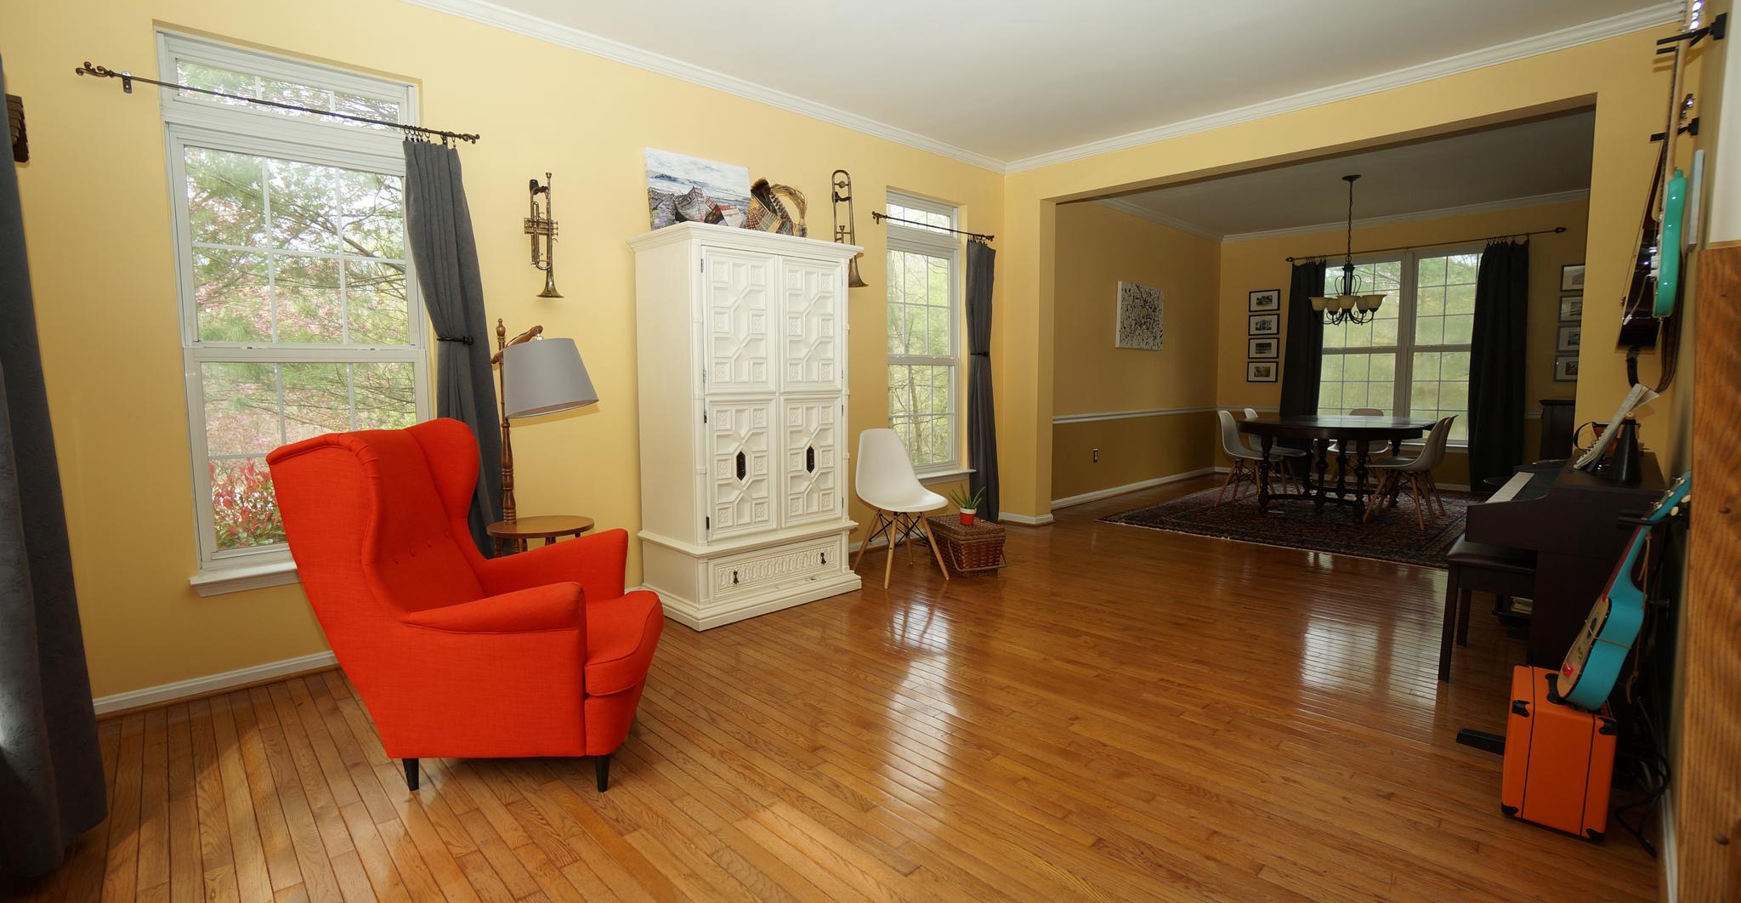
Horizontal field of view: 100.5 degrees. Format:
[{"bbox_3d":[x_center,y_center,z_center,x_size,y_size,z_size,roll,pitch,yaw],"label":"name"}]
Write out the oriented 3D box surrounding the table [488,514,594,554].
[{"bbox_3d":[-1.342,0.566,2.987,0.410,0.520,0.410,-6,8,-43],"label":"table"}]

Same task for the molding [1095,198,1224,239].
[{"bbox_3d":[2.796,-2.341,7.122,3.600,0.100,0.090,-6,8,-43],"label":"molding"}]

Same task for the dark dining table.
[{"bbox_3d":[3.996,0.111,6.093,2.000,0.750,1.100,-6,8,-43],"label":"dark dining table"}]

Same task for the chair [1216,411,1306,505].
[{"bbox_3d":[3.250,0.062,6.170,0.465,0.820,0.540,-5,7,-42],"label":"chair"}]

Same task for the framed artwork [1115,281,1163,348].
[{"bbox_3d":[2.616,-1.292,7.018,0.860,0.600,0.040,-5,7,-43],"label":"framed artwork"}]

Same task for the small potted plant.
[{"bbox_3d":[0.564,0.313,4.248,0.190,0.236,0.200,0,5,0],"label":"small potted plant"}]

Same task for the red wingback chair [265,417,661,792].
[{"bbox_3d":[-1.116,0.397,2.245,0.950,1.000,0.820,-1,6,-10],"label":"red wingback chair"}]

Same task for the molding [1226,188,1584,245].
[{"bbox_3d":[5.220,-2.318,7.177,0.080,0.090,3.350,-5,7,-43],"label":"molding"}]

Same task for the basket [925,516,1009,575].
[{"bbox_3d":[0.553,0.556,4.293,0.280,0.256,0.500,-2,6,-18],"label":"basket"}]

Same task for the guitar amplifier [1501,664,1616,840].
[{"bbox_3d":[1.784,0.769,1.894,0.190,0.295,0.320,4,7,40],"label":"guitar amplifier"}]

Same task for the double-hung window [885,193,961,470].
[{"bbox_3d":[0.388,-0.788,5.135,0.800,1.880,0.100,-6,8,-43],"label":"double-hung window"}]

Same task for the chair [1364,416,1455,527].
[{"bbox_3d":[4.076,0.136,5.503,0.480,0.820,0.530,-5,7,-43],"label":"chair"}]

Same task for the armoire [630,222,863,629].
[{"bbox_3d":[-0.600,-0.143,3.688,0.975,1.775,0.570,-5,7,-43],"label":"armoire"}]

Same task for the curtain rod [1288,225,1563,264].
[{"bbox_3d":[5.272,-2.005,7.095,0.090,0.060,2.240,-5,7,-43],"label":"curtain rod"}]

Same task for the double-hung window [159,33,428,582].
[{"bbox_3d":[-2.134,-0.520,2.788,0.790,1.880,0.100,-6,8,-43],"label":"double-hung window"}]

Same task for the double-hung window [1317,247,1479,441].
[{"bbox_3d":[5.345,-1.031,7.289,0.110,1.870,1.600,-6,8,-43],"label":"double-hung window"}]

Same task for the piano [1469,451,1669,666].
[{"bbox_3d":[2.375,0.437,2.464,1.360,0.810,0.405,-5,7,-43],"label":"piano"}]

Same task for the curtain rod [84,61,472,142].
[{"bbox_3d":[-2.049,-1.239,2.636,1.150,0.060,0.090,-6,8,-43],"label":"curtain rod"}]

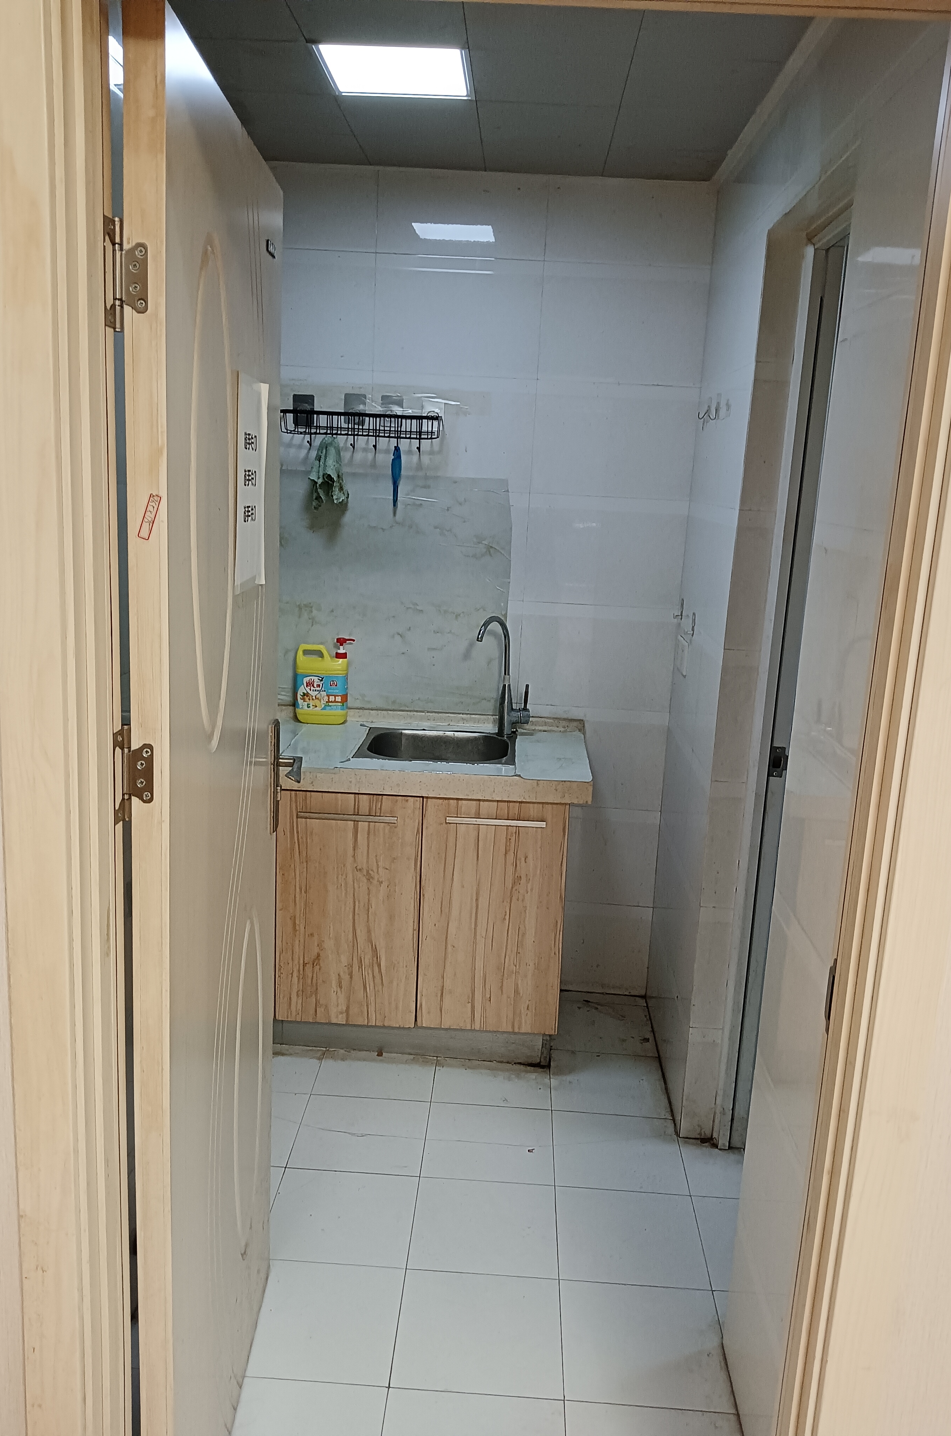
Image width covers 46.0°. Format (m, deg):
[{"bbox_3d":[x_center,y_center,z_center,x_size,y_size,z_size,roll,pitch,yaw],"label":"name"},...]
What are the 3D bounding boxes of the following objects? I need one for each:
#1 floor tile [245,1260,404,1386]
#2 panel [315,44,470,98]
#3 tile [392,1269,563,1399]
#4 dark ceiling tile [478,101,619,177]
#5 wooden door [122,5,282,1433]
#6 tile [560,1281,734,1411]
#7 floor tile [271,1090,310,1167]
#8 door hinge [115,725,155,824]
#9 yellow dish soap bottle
[{"bbox_3d":[-0.292,1.113,2.070,0.300,0.010,0.300,3,12,2],"label":"floor tile"},{"bbox_3d":[-0.155,-1.309,2.264,0.299,0.015,0.305,3,12,2],"label":"panel"},{"bbox_3d":[0.008,1.131,2.062,0.300,0.010,0.300,3,12,2],"label":"tile"},{"bbox_3d":[0.168,-1.378,2.672,0.305,0.010,0.550,3,12,2],"label":"dark ceiling tile"},{"bbox_3d":[-0.362,0.199,1.602,0.040,1.945,0.732,3,12,-1],"label":"wooden door"},{"bbox_3d":[0.306,1.148,2.050,0.300,0.010,0.300,3,12,2],"label":"tile"},{"bbox_3d":[-0.564,0.971,2.666,0.300,0.010,0.300,3,12,2],"label":"floor tile"},{"bbox_3d":[-0.362,0.062,1.188,0.035,0.101,0.032,3,12,2],"label":"door hinge"},{"bbox_3d":[-0.434,-0.111,3.215,0.160,0.252,0.085,3,12,2],"label":"yellow dish soap bottle"}]

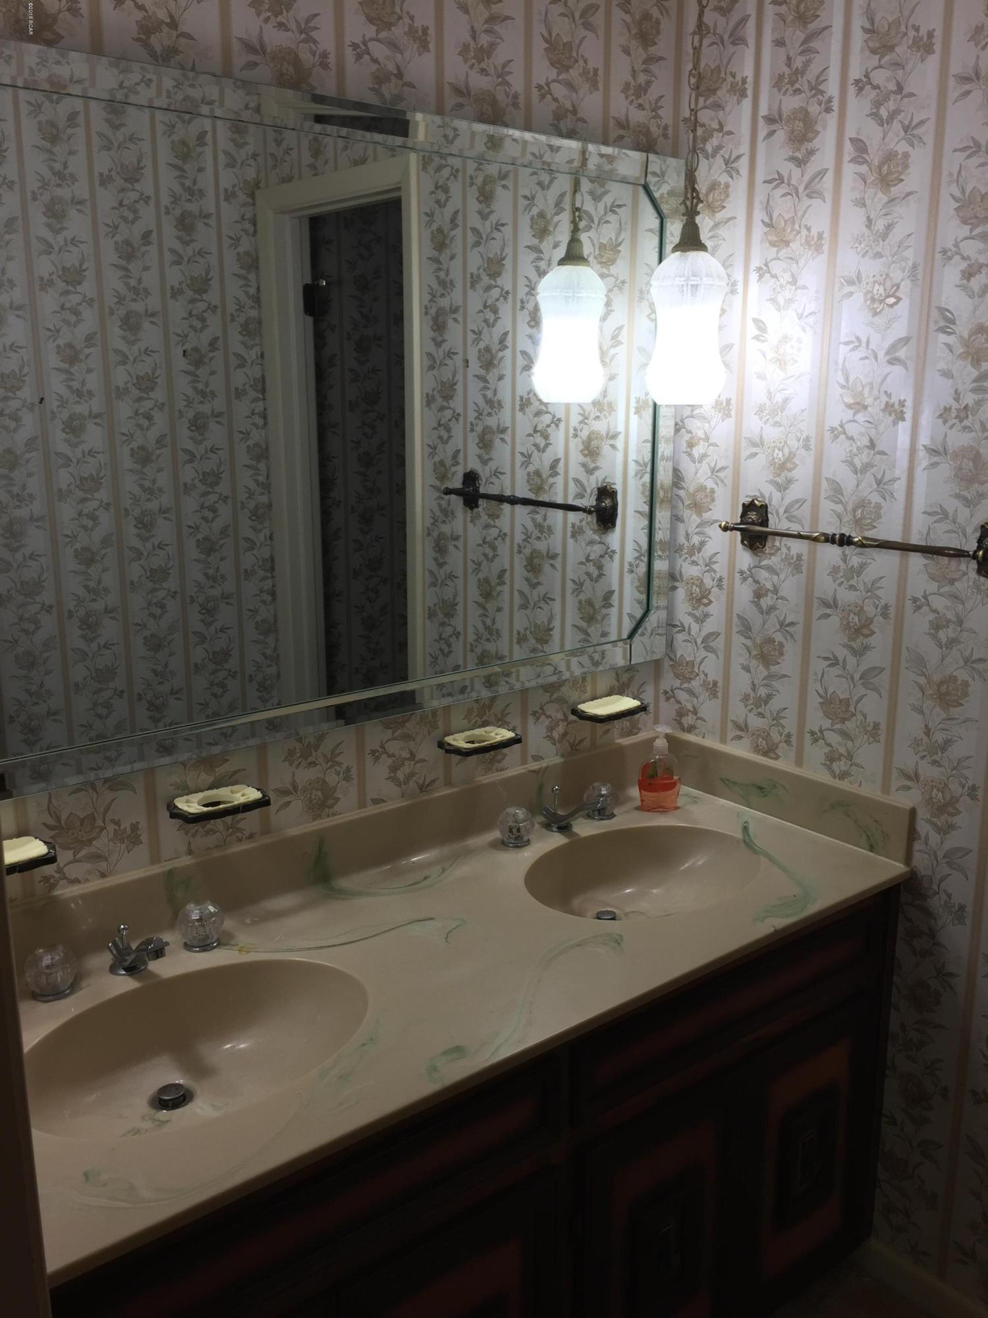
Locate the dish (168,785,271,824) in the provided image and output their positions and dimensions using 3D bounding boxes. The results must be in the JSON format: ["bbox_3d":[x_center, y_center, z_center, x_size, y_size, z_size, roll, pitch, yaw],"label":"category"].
[{"bbox_3d":[-0.393,0.207,1.589,0.137,0.022,0.070,-11,17,-37],"label":"dish"}]

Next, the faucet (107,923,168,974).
[{"bbox_3d":[-0.475,0.390,1.476,0.053,0.086,0.164,-11,17,-38],"label":"faucet"}]

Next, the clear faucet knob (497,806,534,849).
[{"bbox_3d":[0.037,0.284,1.896,0.063,0.067,0.063,0,13,0],"label":"clear faucet knob"}]

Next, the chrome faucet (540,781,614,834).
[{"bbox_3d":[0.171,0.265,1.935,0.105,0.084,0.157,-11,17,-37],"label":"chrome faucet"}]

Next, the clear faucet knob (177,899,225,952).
[{"bbox_3d":[-0.411,0.369,1.547,0.065,0.068,0.065,0,13,0],"label":"clear faucet knob"}]

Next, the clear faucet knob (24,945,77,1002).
[{"bbox_3d":[-0.572,0.400,1.424,0.063,0.067,0.063,-11,17,-37],"label":"clear faucet knob"}]

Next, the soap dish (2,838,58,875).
[{"bbox_3d":[-0.635,0.255,1.406,0.136,0.022,0.070,-11,17,-37],"label":"soap dish"}]

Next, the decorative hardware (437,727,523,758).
[{"bbox_3d":[-0.018,0.136,1.876,0.137,0.022,0.070,-11,17,-37],"label":"decorative hardware"}]

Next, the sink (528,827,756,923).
[{"bbox_3d":[0.245,0.406,1.815,0.425,0.135,0.329,-11,17,-37],"label":"sink"}]

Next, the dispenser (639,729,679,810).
[{"bbox_3d":[0.307,0.197,2.039,0.080,0.166,0.050,-1,13,-3],"label":"dispenser"}]

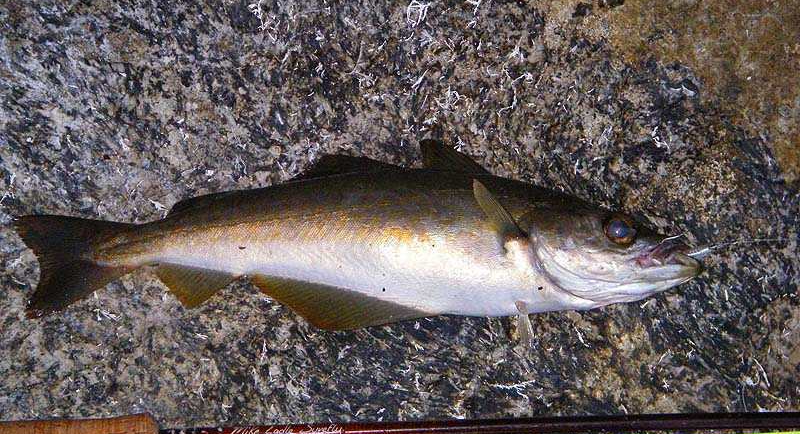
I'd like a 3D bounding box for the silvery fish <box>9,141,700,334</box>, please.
[{"bbox_3d":[-0.021,0.010,1.155,0.354,0.046,0.096,1,77,0],"label":"silvery fish"}]

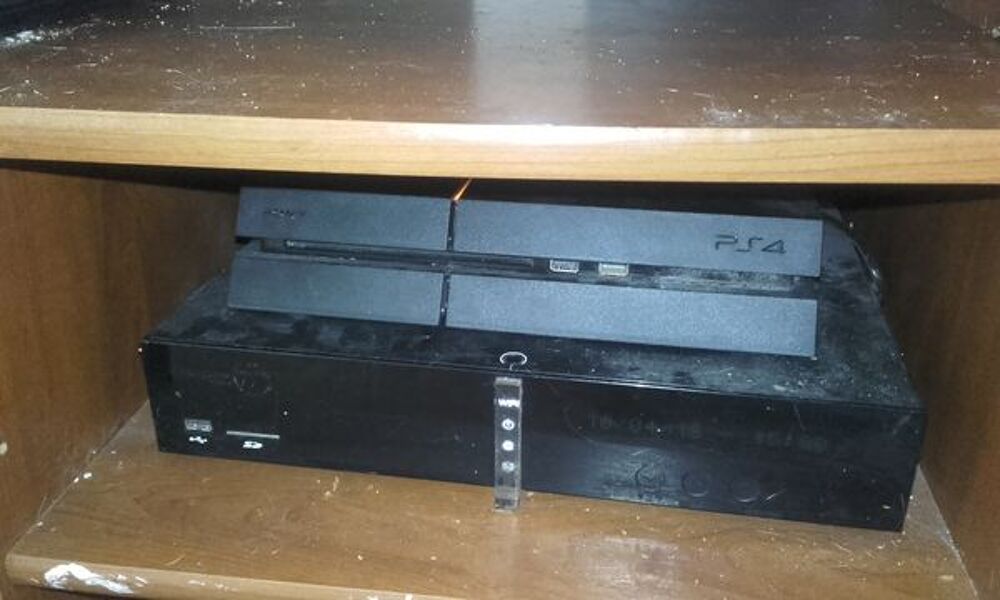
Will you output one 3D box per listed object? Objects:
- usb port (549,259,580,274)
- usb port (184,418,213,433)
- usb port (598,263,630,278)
[{"bbox_3d":[0.031,-0.018,0.393,0.014,0.006,0.009,4,26,10],"label":"usb port"},{"bbox_3d":[-0.142,0.058,0.399,0.013,0.005,0.008,4,26,9],"label":"usb port"},{"bbox_3d":[0.053,-0.016,0.390,0.014,0.006,0.009,4,26,10],"label":"usb port"}]

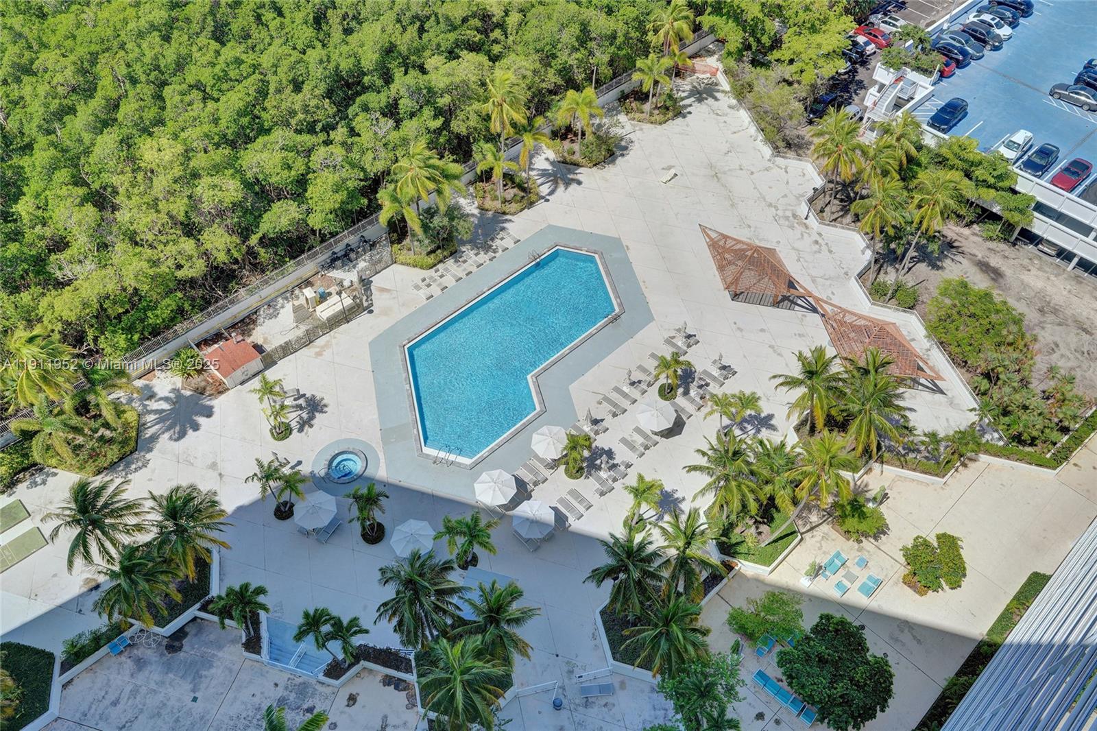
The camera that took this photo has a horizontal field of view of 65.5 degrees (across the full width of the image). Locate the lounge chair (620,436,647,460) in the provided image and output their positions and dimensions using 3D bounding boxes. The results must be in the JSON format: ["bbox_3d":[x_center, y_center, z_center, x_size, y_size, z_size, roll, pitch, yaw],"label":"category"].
[{"bbox_3d":[5.941,5.944,61.010,0.680,0.420,1.950,-37,60,-26],"label":"lounge chair"}]

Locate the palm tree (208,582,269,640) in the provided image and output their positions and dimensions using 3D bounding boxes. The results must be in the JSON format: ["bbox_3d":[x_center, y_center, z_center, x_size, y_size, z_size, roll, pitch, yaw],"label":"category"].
[{"bbox_3d":[-19.115,15.968,54.181,3.600,5.600,3.400,0,51,0],"label":"palm tree"}]

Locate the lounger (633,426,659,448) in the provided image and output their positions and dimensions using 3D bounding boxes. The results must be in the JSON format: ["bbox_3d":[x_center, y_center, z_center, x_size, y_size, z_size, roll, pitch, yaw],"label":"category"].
[{"bbox_3d":[7.101,5.217,62.416,0.670,0.460,2.020,-38,59,-26],"label":"lounger"}]

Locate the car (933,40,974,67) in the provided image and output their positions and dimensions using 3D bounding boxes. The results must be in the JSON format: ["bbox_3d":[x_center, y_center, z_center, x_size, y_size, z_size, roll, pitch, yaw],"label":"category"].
[{"bbox_3d":[41.530,-32.401,88.445,4.500,1.480,1.830,38,60,26],"label":"car"}]

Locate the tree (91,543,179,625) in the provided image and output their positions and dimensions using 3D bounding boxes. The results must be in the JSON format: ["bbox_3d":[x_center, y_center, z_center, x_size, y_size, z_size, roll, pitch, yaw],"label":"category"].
[{"bbox_3d":[-25.098,13.916,52.857,5.400,6.000,5.400,-2,51,0],"label":"tree"}]

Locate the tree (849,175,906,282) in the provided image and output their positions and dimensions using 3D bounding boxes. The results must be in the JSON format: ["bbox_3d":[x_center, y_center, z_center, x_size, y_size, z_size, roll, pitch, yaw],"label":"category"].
[{"bbox_3d":[26.136,-10.262,70.035,4.600,10.260,4.600,-1,51,0],"label":"tree"}]

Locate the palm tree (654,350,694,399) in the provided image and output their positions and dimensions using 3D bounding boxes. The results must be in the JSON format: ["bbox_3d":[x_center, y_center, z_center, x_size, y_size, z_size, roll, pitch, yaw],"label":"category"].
[{"bbox_3d":[9.198,0.713,64.300,2.900,4.000,2.900,-2,51,0],"label":"palm tree"}]

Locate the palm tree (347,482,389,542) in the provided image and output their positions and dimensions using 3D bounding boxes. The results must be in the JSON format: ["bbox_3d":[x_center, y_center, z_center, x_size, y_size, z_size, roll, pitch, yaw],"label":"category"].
[{"bbox_3d":[-11.831,10.013,56.801,2.700,4.700,2.700,-2,51,0],"label":"palm tree"}]

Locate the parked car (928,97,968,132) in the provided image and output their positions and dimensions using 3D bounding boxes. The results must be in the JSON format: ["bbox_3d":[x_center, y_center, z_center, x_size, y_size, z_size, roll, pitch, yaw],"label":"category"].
[{"bbox_3d":[36.996,-23.096,78.946,4.500,1.550,1.840,-37,59,-25],"label":"parked car"}]

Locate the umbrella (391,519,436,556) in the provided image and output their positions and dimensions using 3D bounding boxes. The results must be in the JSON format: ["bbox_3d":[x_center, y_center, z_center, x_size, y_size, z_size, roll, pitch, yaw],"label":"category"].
[{"bbox_3d":[-8.647,11.505,55.227,2.750,2.550,2.750,0,51,0],"label":"umbrella"}]

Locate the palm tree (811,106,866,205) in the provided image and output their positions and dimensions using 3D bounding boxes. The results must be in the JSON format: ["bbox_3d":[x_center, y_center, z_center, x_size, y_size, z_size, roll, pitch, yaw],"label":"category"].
[{"bbox_3d":[25.561,-17.179,75.614,4.800,9.400,4.800,-2,51,0],"label":"palm tree"}]

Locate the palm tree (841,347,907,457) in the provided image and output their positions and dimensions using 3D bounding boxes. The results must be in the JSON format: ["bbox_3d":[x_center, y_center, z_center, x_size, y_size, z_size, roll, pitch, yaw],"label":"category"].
[{"bbox_3d":[22.379,3.723,59.465,5.000,7.800,5.000,-2,51,0],"label":"palm tree"}]

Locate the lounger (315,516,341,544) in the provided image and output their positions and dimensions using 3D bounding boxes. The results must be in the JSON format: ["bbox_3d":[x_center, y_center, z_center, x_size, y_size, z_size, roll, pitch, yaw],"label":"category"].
[{"bbox_3d":[-15.001,11.318,58.500,0.700,0.550,1.950,25,56,20],"label":"lounger"}]

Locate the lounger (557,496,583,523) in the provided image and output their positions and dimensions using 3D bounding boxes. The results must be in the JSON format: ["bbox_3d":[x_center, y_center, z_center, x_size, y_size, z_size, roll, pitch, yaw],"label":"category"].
[{"bbox_3d":[1.468,9.777,57.946,1.950,0.420,0.680,38,60,26],"label":"lounger"}]

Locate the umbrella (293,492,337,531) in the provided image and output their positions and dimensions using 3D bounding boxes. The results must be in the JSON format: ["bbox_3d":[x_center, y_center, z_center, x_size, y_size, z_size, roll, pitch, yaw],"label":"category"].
[{"bbox_3d":[-15.483,10.075,57.270,2.750,2.550,2.750,7,52,7],"label":"umbrella"}]

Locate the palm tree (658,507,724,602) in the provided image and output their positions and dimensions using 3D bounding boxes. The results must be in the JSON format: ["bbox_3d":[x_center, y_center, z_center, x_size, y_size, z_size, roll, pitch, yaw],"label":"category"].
[{"bbox_3d":[8.096,12.235,50.936,4.400,8.760,4.400,-1,51,0],"label":"palm tree"}]

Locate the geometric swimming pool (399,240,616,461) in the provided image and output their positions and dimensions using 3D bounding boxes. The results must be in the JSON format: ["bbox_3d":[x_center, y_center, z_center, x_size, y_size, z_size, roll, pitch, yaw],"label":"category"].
[{"bbox_3d":[-2.527,-1.703,67.951,24.414,0.200,12.882,-37,59,-24],"label":"geometric swimming pool"}]

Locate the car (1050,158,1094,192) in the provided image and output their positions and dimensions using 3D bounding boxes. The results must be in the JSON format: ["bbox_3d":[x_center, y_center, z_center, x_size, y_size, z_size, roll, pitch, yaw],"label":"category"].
[{"bbox_3d":[47.293,-17.311,76.772,4.520,1.430,1.810,-36,59,-25],"label":"car"}]

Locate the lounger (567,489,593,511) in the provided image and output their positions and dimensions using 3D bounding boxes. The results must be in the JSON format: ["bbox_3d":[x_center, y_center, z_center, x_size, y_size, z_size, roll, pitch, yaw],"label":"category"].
[{"bbox_3d":[2.148,9.315,58.797,0.680,0.380,2.000,-38,60,-25],"label":"lounger"}]

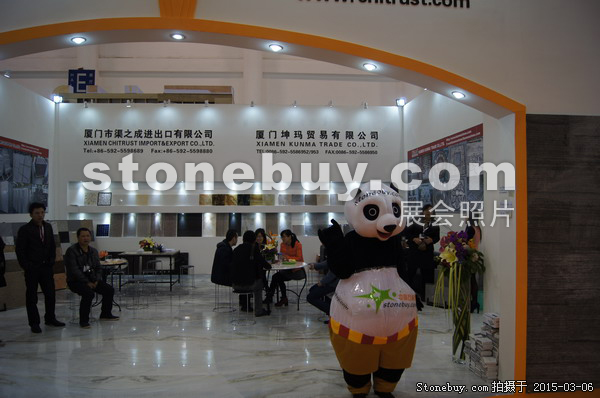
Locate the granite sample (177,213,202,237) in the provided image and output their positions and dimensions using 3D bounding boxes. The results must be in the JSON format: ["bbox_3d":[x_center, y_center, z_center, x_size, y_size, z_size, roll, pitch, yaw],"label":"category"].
[{"bbox_3d":[-2.687,0.640,10.975,0.600,0.590,0.025,0,-10,-4],"label":"granite sample"}]

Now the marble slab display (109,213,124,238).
[{"bbox_3d":[-4.732,0.669,11.600,0.320,0.610,0.030,0,-10,-3],"label":"marble slab display"}]

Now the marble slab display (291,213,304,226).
[{"bbox_3d":[-0.058,0.502,11.384,0.310,0.300,0.025,0,-11,-4],"label":"marble slab display"}]

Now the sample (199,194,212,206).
[{"bbox_3d":[-2.432,0.034,11.650,0.320,0.300,0.030,0,-10,-3],"label":"sample"}]

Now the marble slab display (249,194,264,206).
[{"bbox_3d":[-1.046,0.034,10.902,0.300,0.280,0.025,0,-13,-4],"label":"marble slab display"}]

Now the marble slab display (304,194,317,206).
[{"bbox_3d":[0.276,0.034,10.988,0.300,0.280,0.025,0,-13,-4],"label":"marble slab display"}]

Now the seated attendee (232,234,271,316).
[{"bbox_3d":[-0.700,1.130,6.660,0.500,1.330,0.730,-1,-2,27],"label":"seated attendee"}]

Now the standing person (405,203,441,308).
[{"bbox_3d":[2.020,0.950,7.380,0.570,1.710,0.400,0,-1,22],"label":"standing person"}]

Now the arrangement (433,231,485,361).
[{"bbox_3d":[1.700,1.039,4.835,0.530,1.398,0.470,0,-1,11],"label":"arrangement"}]

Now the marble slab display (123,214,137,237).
[{"bbox_3d":[-4.106,0.639,10.883,0.300,0.590,0.025,0,-10,-4],"label":"marble slab display"}]

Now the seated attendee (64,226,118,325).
[{"bbox_3d":[-3.045,1.118,6.580,0.720,1.360,0.600,-1,-2,37],"label":"seated attendee"}]

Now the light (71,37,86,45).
[{"bbox_3d":[-1.867,-1.339,3.800,0.125,0.040,0.125,-5,-2,0],"label":"light"}]

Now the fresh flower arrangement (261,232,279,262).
[{"bbox_3d":[-0.507,0.823,7.550,0.280,0.500,0.270,0,-2,0],"label":"fresh flower arrangement"}]

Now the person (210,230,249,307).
[{"bbox_3d":[-1.087,1.139,7.154,0.700,1.280,0.500,0,-1,-15],"label":"person"}]

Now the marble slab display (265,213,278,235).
[{"bbox_3d":[-0.685,0.635,11.105,0.300,0.590,0.025,0,-10,-4],"label":"marble slab display"}]

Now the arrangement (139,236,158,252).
[{"bbox_3d":[-3.304,0.990,9.800,0.390,0.340,0.330,0,-2,0],"label":"arrangement"}]

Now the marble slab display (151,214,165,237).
[{"bbox_3d":[-3.533,0.644,11.138,0.300,0.590,0.020,0,-6,-5],"label":"marble slab display"}]

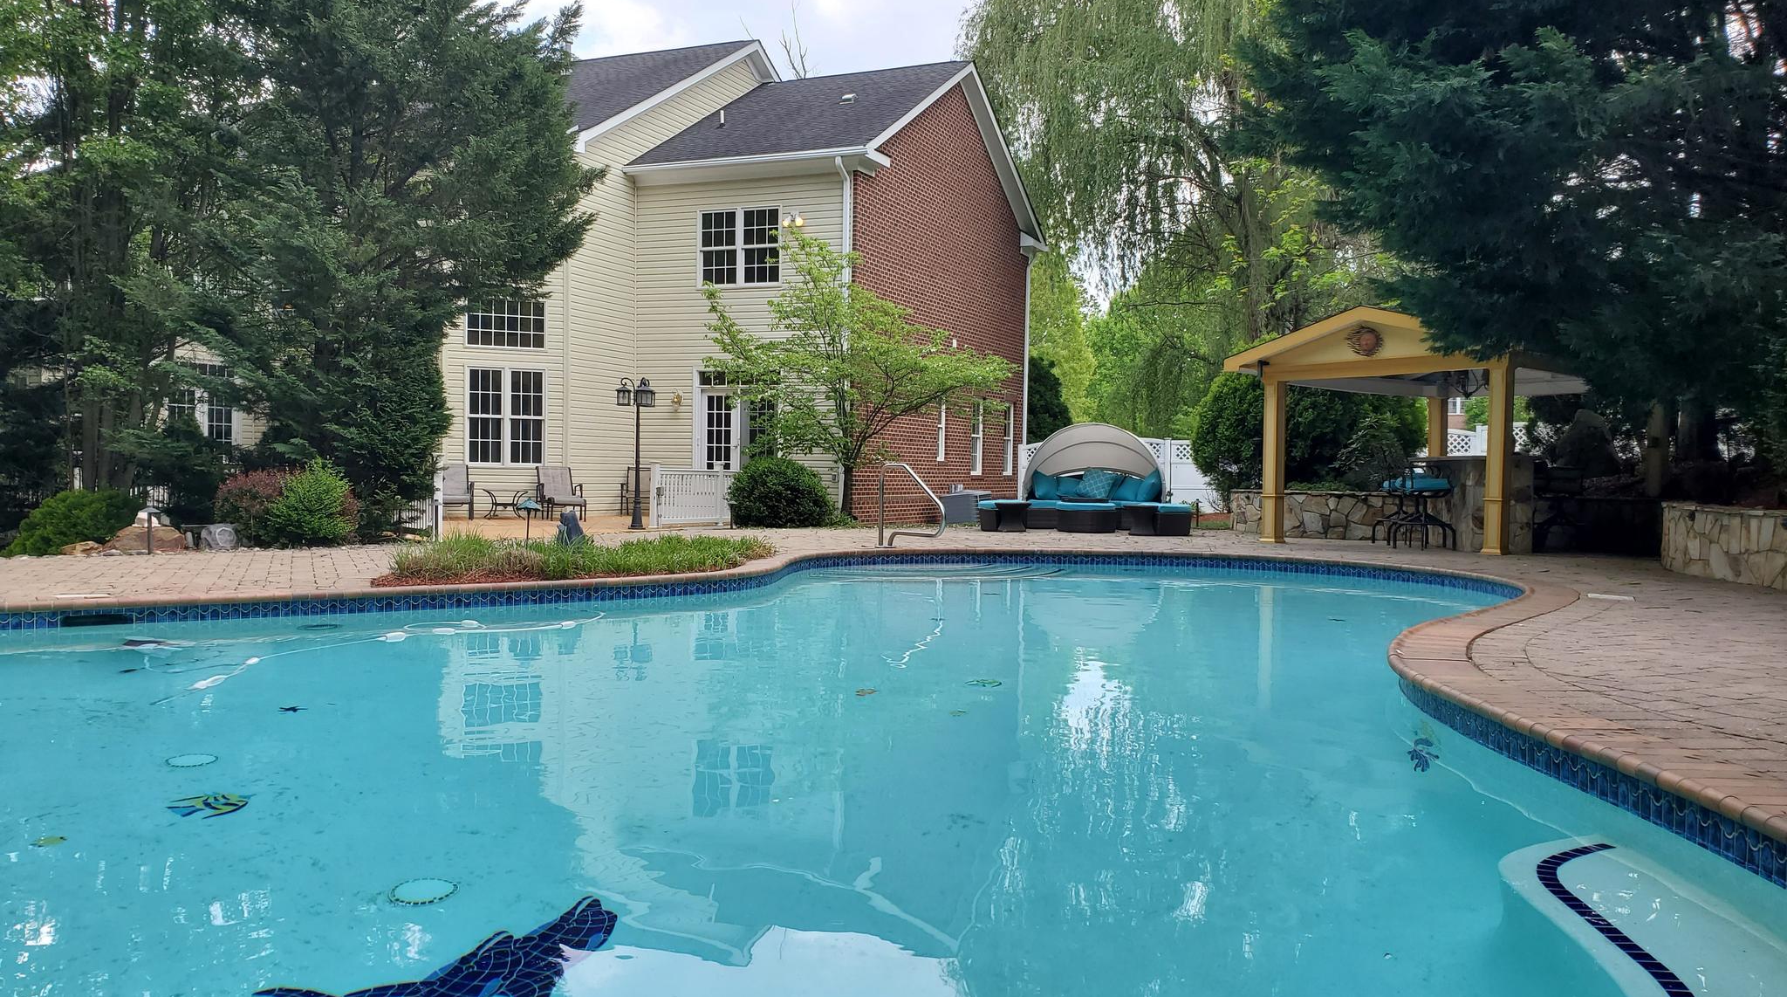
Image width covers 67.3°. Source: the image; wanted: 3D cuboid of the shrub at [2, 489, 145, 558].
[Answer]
[{"bbox_3d":[-6.809,0.175,11.114,1.050,0.550,1.000,1,2,-31],"label":"shrub"}]

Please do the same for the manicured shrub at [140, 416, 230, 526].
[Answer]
[{"bbox_3d":[-8.664,-0.317,16.406,1.000,1.360,1.000,1,1,-28],"label":"manicured shrub"}]

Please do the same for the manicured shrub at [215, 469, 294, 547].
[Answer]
[{"bbox_3d":[-5.950,0.064,12.711,0.850,0.740,0.800,1,1,-25],"label":"manicured shrub"}]

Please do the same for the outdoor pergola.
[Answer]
[{"bbox_3d":[7.573,-0.855,17.981,4.800,2.950,4.200,0,2,-39],"label":"outdoor pergola"}]

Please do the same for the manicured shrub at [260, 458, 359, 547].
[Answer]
[{"bbox_3d":[-5.496,0.032,12.610,0.860,0.830,0.840,1,1,-24],"label":"manicured shrub"}]

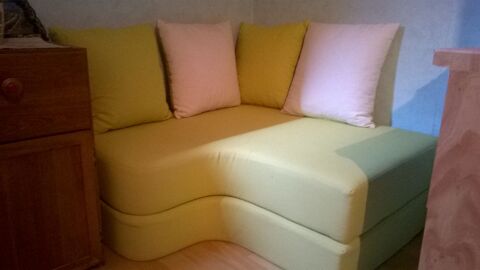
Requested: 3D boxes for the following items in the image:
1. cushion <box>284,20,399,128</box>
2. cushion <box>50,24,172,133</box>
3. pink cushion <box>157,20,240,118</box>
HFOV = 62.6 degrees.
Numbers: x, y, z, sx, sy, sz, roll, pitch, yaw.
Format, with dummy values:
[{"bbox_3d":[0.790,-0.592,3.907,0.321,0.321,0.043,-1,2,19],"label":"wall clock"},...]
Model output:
[{"bbox_3d":[0.500,-0.330,2.041,0.145,0.500,0.520,1,12,-42],"label":"cushion"},{"bbox_3d":[-0.583,-0.274,1.858,0.500,0.490,0.145,-14,12,-42],"label":"cushion"},{"bbox_3d":[-0.201,-0.378,2.194,0.490,0.500,0.145,-13,11,-39],"label":"pink cushion"}]

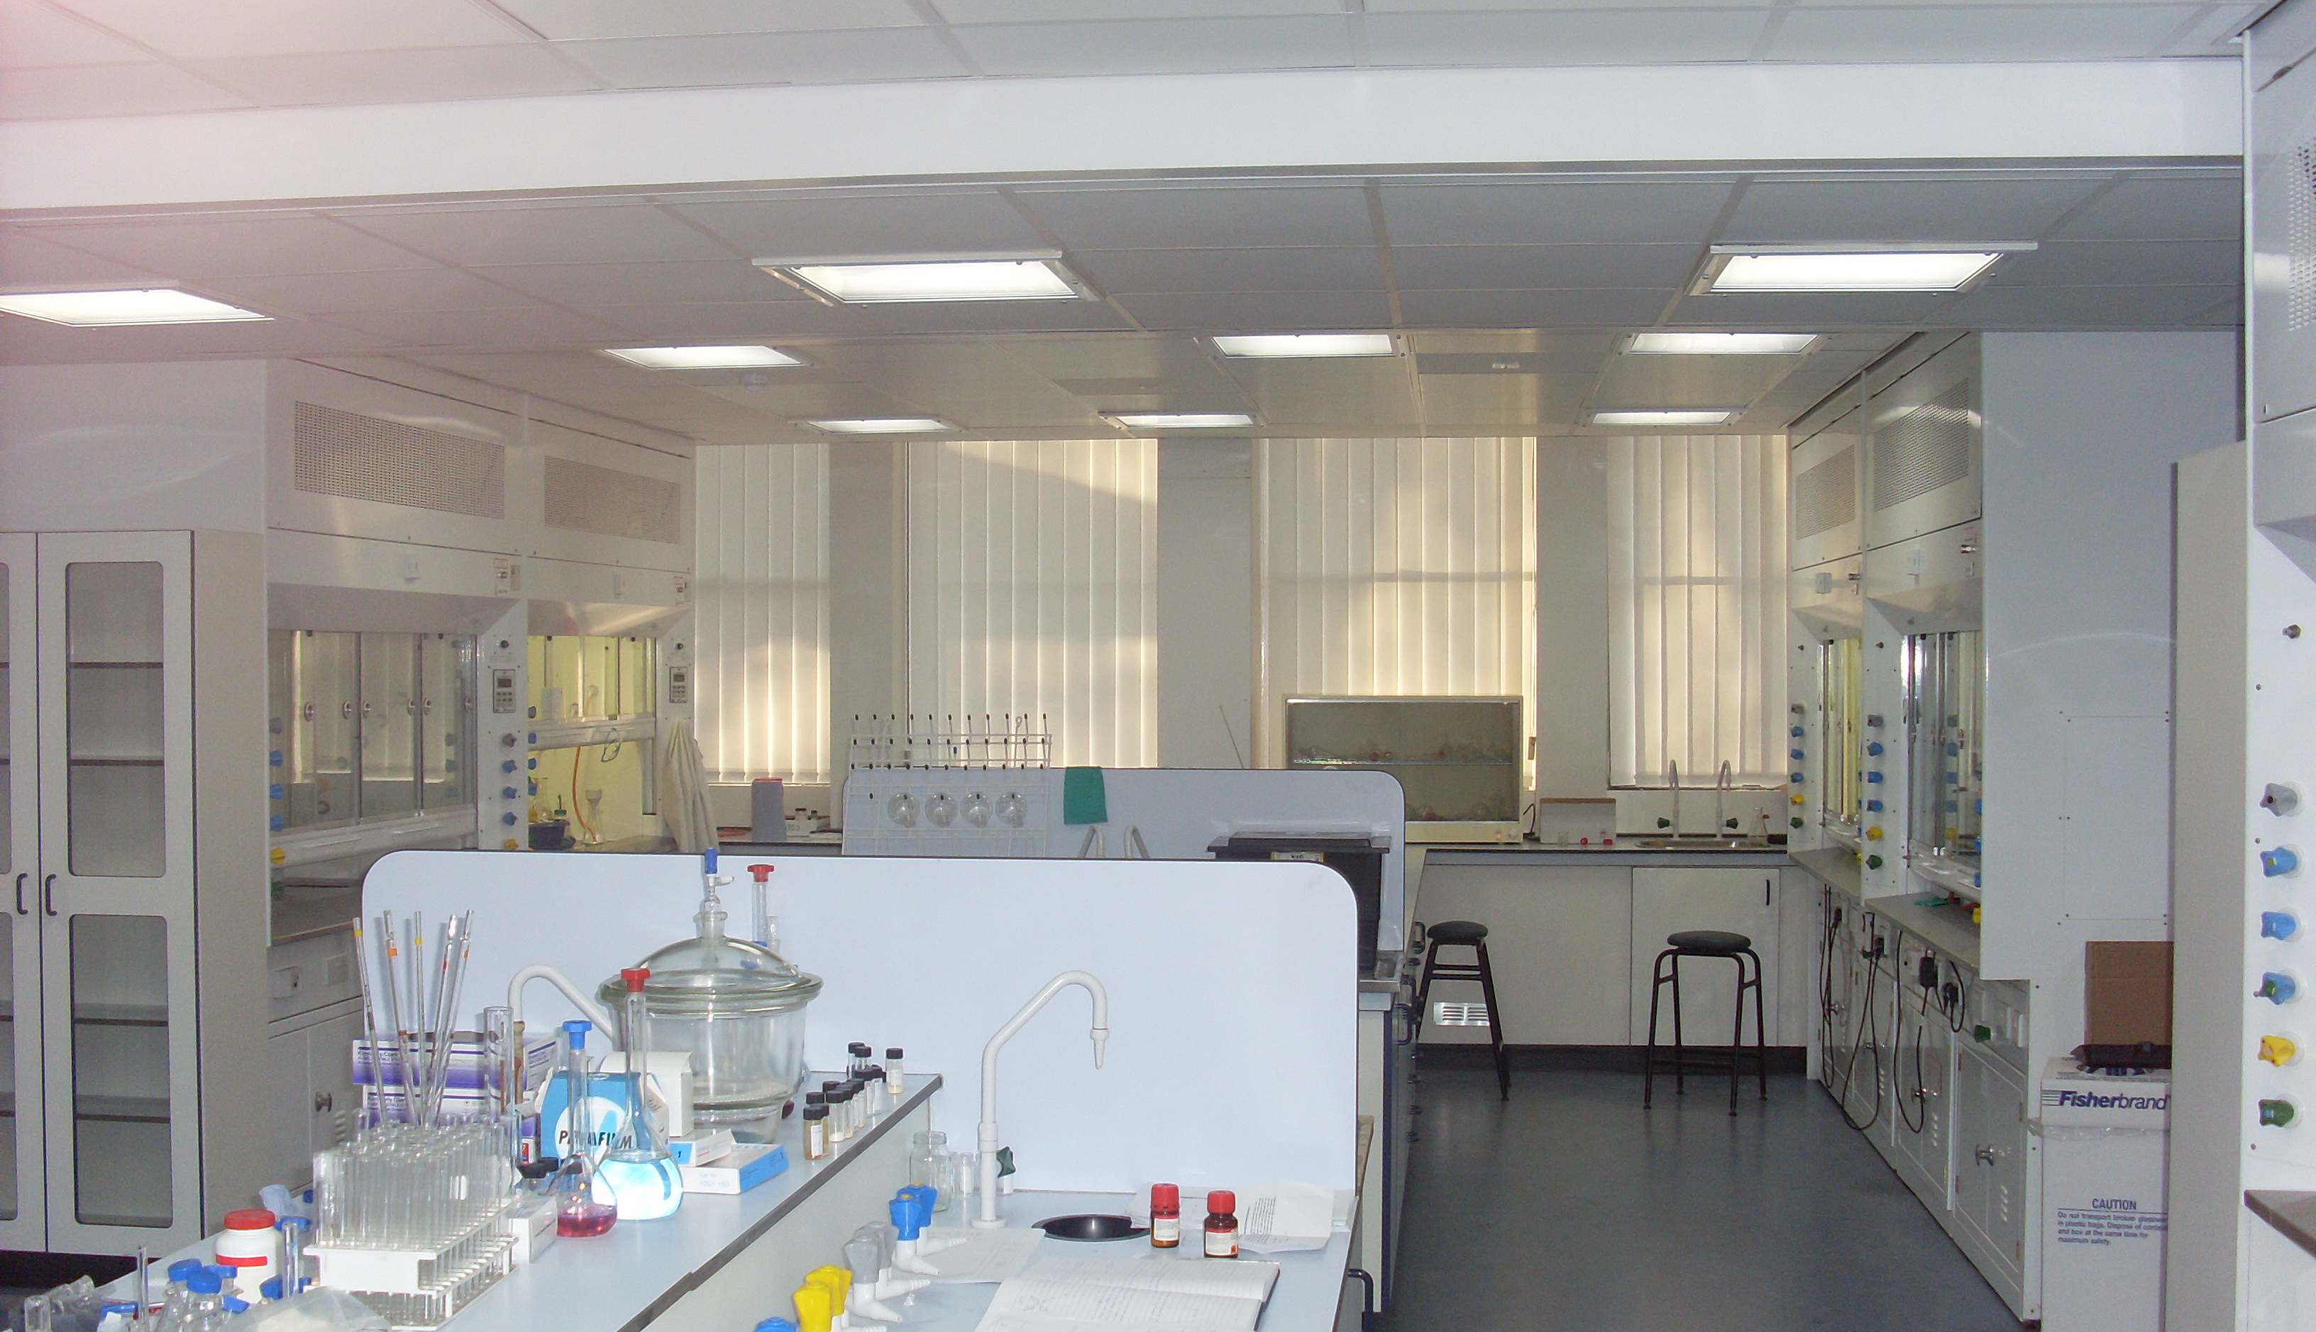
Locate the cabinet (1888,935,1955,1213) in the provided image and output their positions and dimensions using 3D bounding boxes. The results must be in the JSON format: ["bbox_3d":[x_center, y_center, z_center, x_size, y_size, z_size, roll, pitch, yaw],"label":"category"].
[{"bbox_3d":[2.604,1.217,7.660,0.550,0.700,0.940,0,0,7],"label":"cabinet"}]

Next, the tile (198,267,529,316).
[{"bbox_3d":[-1.607,-0.781,5.250,0.595,0.020,0.595,0,0,7],"label":"tile"}]

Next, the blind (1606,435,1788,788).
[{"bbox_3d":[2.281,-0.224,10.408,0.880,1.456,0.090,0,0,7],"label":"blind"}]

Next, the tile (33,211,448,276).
[{"bbox_3d":[-1.718,-0.786,4.794,0.600,0.025,0.600,0,0,7],"label":"tile"}]

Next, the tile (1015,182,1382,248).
[{"bbox_3d":[0.085,-0.788,4.444,0.595,0.020,0.595,0,0,7],"label":"tile"}]

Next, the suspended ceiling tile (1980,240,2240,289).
[{"bbox_3d":[2.014,-0.813,5.095,0.600,0.020,0.602,0,0,7],"label":"suspended ceiling tile"}]

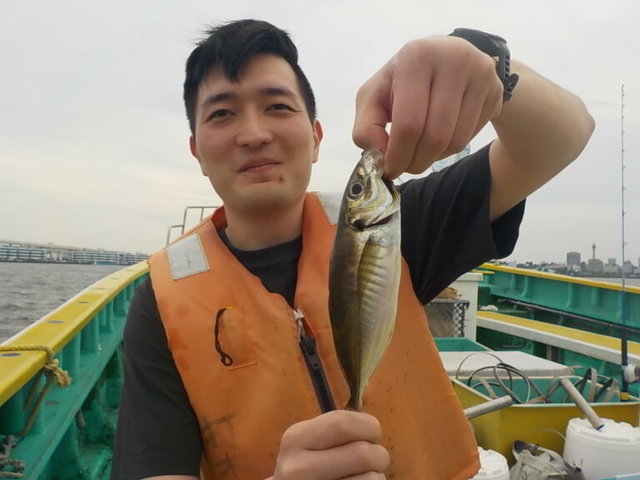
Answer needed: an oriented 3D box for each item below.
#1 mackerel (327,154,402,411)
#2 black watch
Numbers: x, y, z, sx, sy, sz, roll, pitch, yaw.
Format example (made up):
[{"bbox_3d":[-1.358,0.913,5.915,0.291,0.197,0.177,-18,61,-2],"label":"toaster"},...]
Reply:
[{"bbox_3d":[0.032,0.036,0.405,0.050,0.212,0.029,3,0,0],"label":"mackerel"},{"bbox_3d":[0.135,-0.145,0.475,0.061,0.054,0.045,28,17,30],"label":"black watch"}]

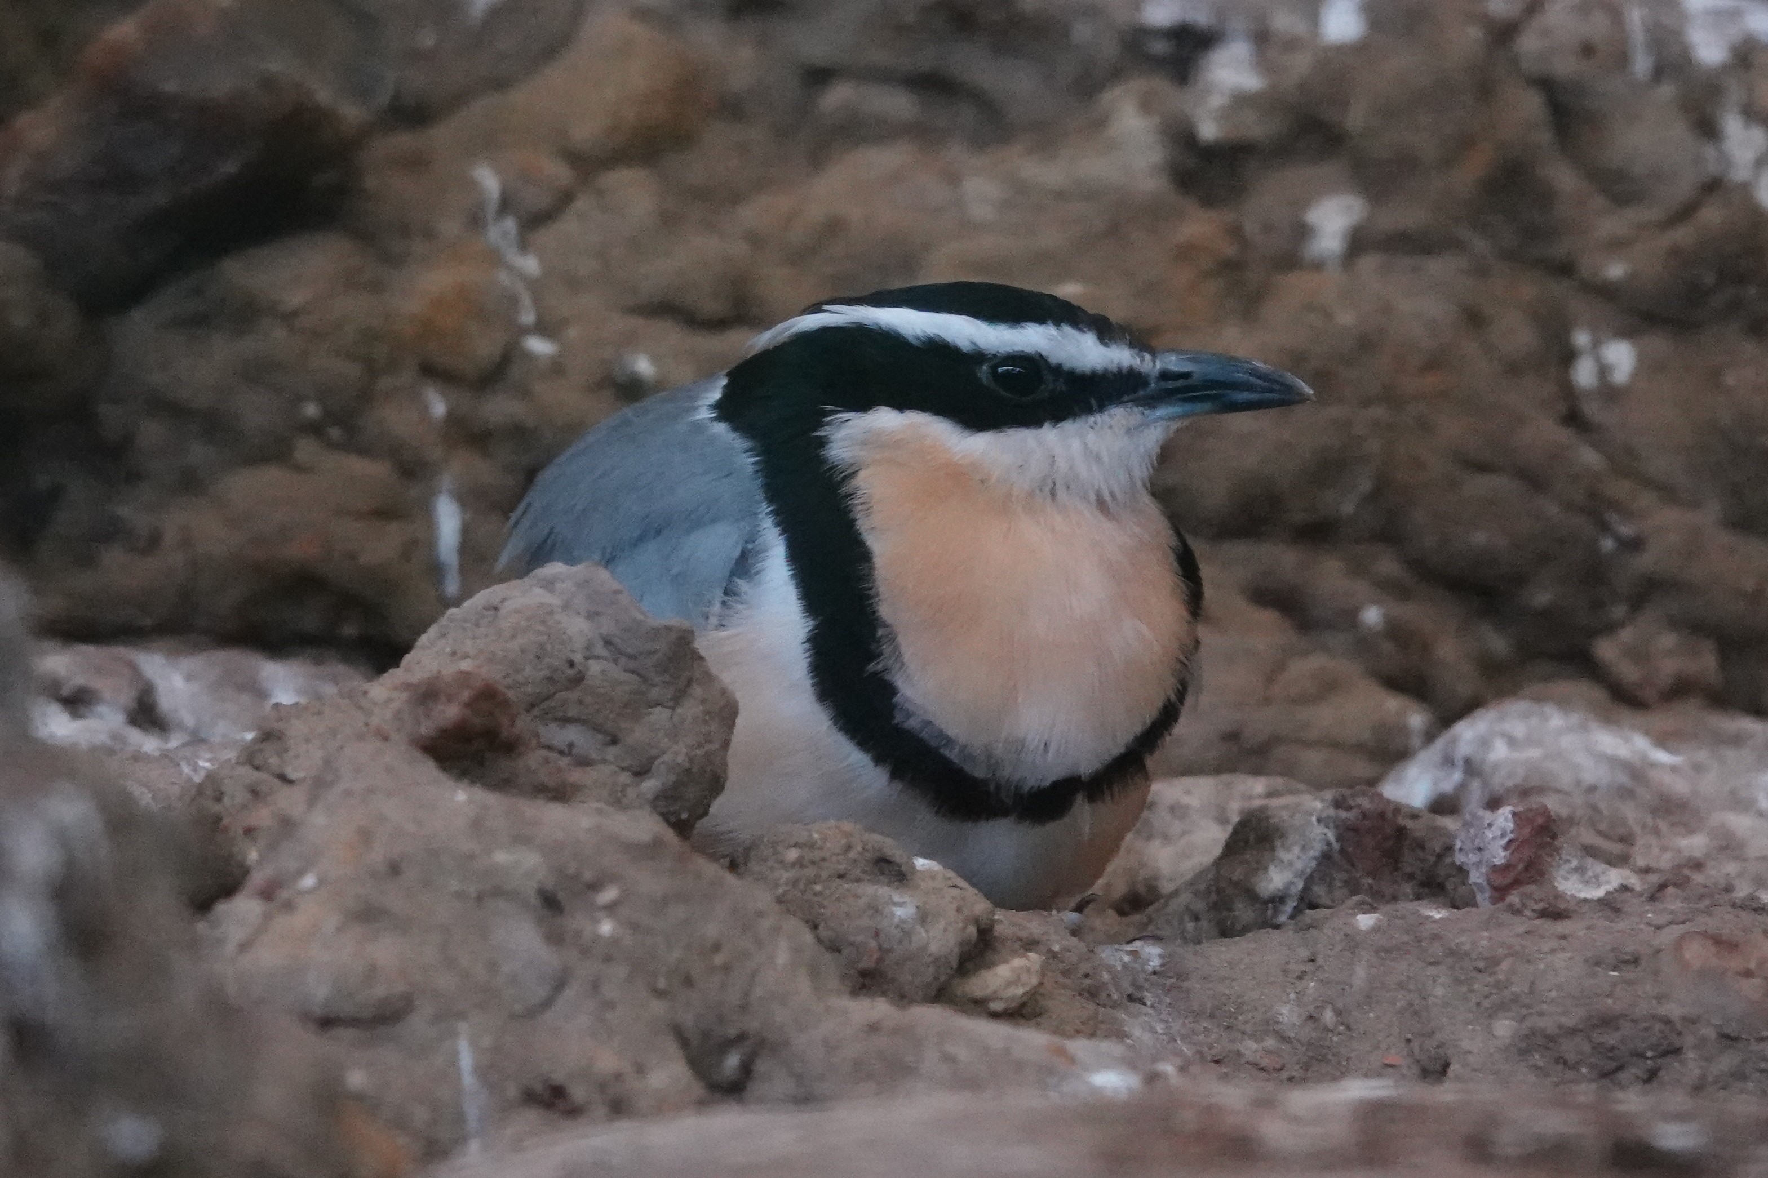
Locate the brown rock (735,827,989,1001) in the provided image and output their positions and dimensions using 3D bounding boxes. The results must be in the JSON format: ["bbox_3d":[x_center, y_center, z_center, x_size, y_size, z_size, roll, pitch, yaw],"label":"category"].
[{"bbox_3d":[-0.002,0.036,2.000,0.029,0.019,0.023,0,7,0],"label":"brown rock"}]

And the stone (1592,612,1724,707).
[{"bbox_3d":[0.091,0.008,2.150,0.016,0.011,0.011,0,7,0],"label":"stone"}]

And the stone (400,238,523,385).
[{"bbox_3d":[-0.050,-0.033,2.150,0.014,0.017,0.011,0,7,0],"label":"stone"}]

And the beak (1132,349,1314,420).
[{"bbox_3d":[0.038,-0.023,2.030,0.021,0.007,0.007,5,5,12],"label":"beak"}]

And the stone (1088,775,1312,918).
[{"bbox_3d":[0.036,0.029,2.080,0.026,0.016,0.019,0,7,0],"label":"stone"}]

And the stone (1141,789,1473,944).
[{"bbox_3d":[0.048,0.031,2.050,0.037,0.017,0.023,0,7,0],"label":"stone"}]

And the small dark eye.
[{"bbox_3d":[0.015,-0.024,2.030,0.007,0.005,0.004,-1,7,-5],"label":"small dark eye"}]

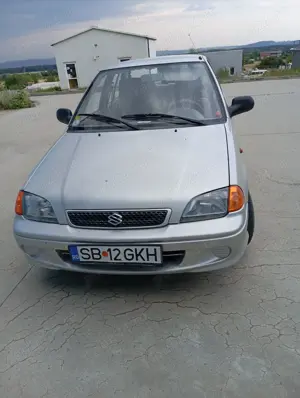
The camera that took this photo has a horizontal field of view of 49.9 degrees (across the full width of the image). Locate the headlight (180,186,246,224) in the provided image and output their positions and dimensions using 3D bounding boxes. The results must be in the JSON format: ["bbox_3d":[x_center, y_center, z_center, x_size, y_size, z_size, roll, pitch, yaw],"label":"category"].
[{"bbox_3d":[0.349,0.020,1.776,0.380,0.165,0.190,-6,23,-1],"label":"headlight"}]

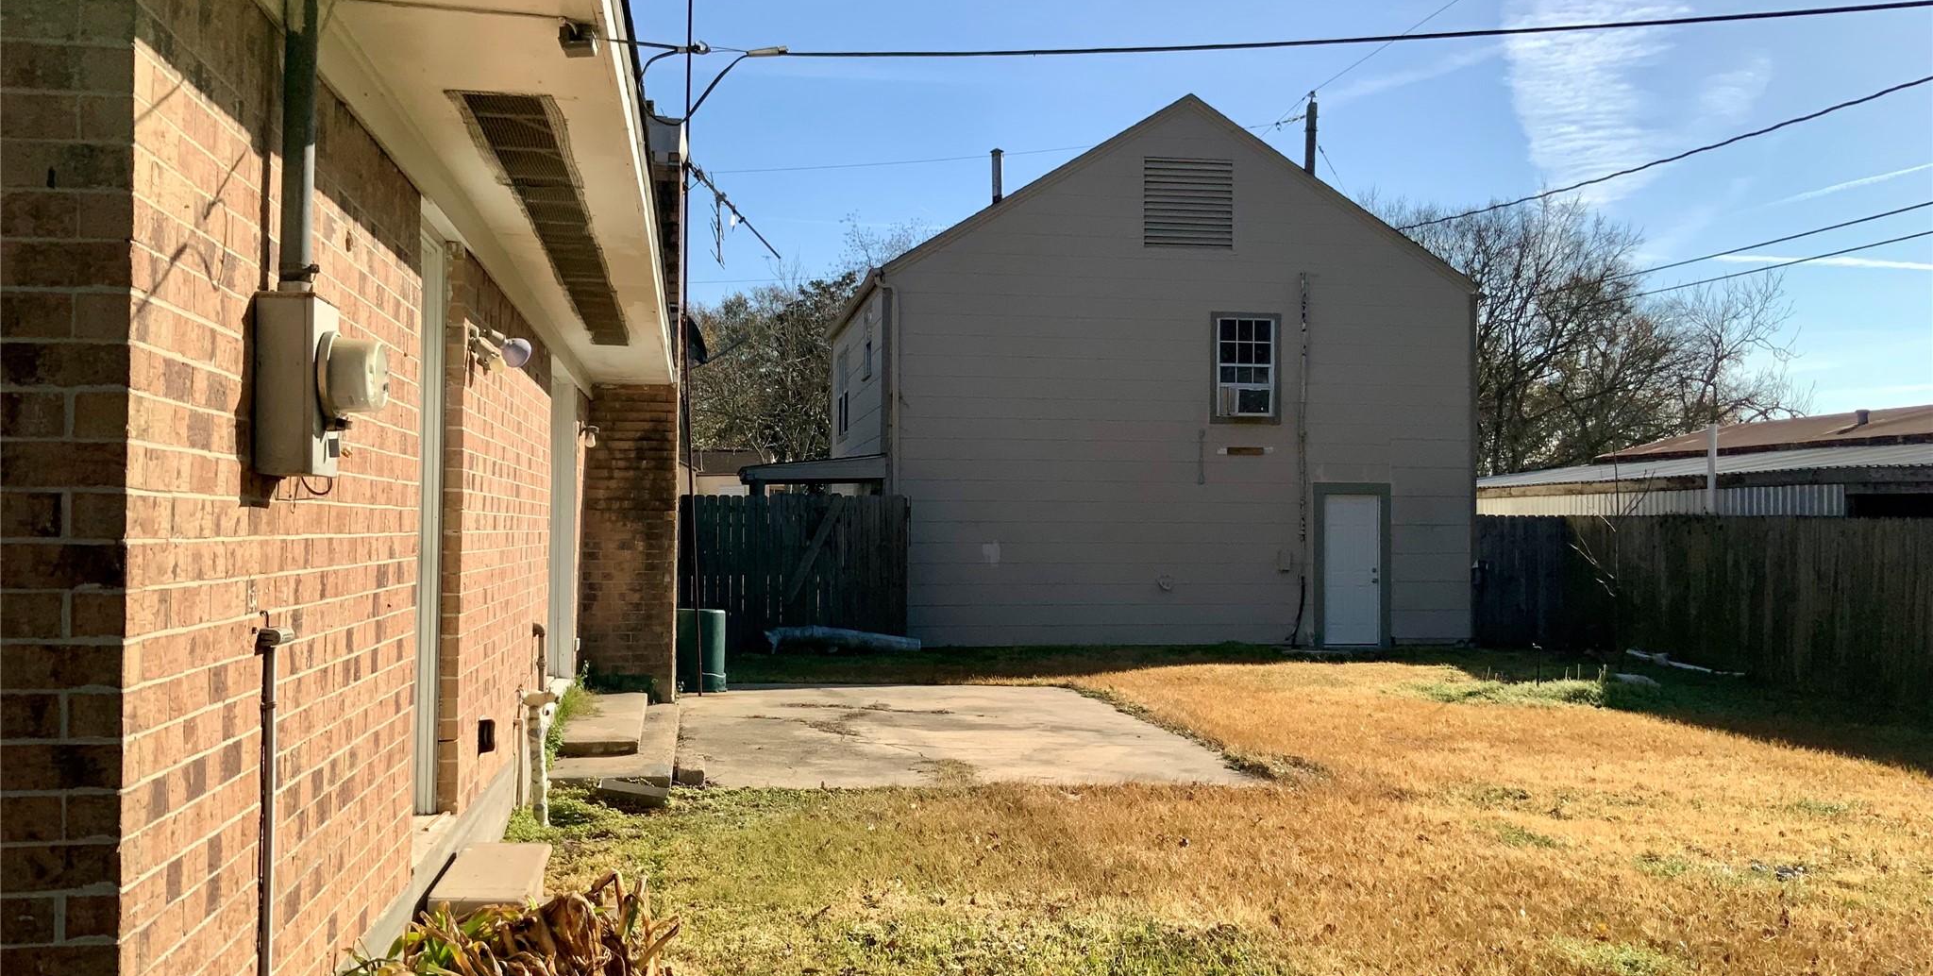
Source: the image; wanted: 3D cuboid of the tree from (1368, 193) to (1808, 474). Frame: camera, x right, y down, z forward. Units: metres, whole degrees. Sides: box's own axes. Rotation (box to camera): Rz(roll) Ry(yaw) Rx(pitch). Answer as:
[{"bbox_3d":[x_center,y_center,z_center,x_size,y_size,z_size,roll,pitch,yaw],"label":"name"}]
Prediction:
[{"bbox_3d":[16.097,-2.470,41.882,11.437,10.377,11.437,0,-1,0],"label":"tree"}]

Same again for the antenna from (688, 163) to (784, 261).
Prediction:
[{"bbox_3d":[-1.939,-2.291,13.500,0.793,0.793,0.450,0,-1,0],"label":"antenna"}]

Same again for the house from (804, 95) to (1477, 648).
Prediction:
[{"bbox_3d":[2.300,-1.487,25.057,8.386,7.373,7.700,0,-1,-10],"label":"house"}]

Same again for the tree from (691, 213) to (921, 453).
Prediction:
[{"bbox_3d":[-4.103,-2.051,39.894,6.267,9.291,6.267,0,-1,0],"label":"tree"}]

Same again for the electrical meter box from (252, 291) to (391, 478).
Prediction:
[{"bbox_3d":[-1.331,-0.205,3.386,0.232,0.366,0.210,0,-1,-9],"label":"electrical meter box"}]

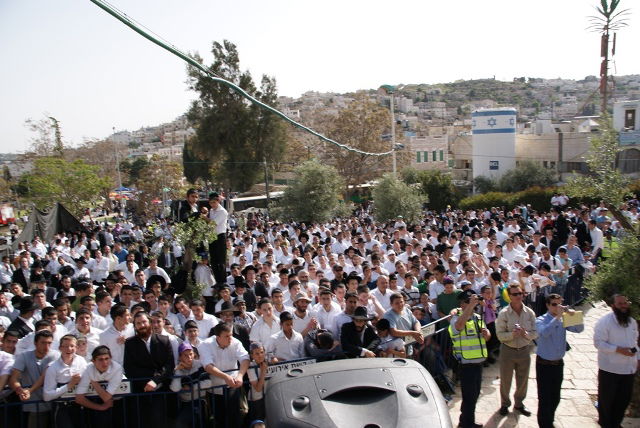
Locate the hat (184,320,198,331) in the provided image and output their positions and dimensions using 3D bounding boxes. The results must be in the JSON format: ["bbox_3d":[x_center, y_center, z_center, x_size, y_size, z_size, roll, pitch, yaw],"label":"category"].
[{"bbox_3d":[-1.549,1.346,5.800,0.170,0.100,0.180,-4,8,-9],"label":"hat"}]

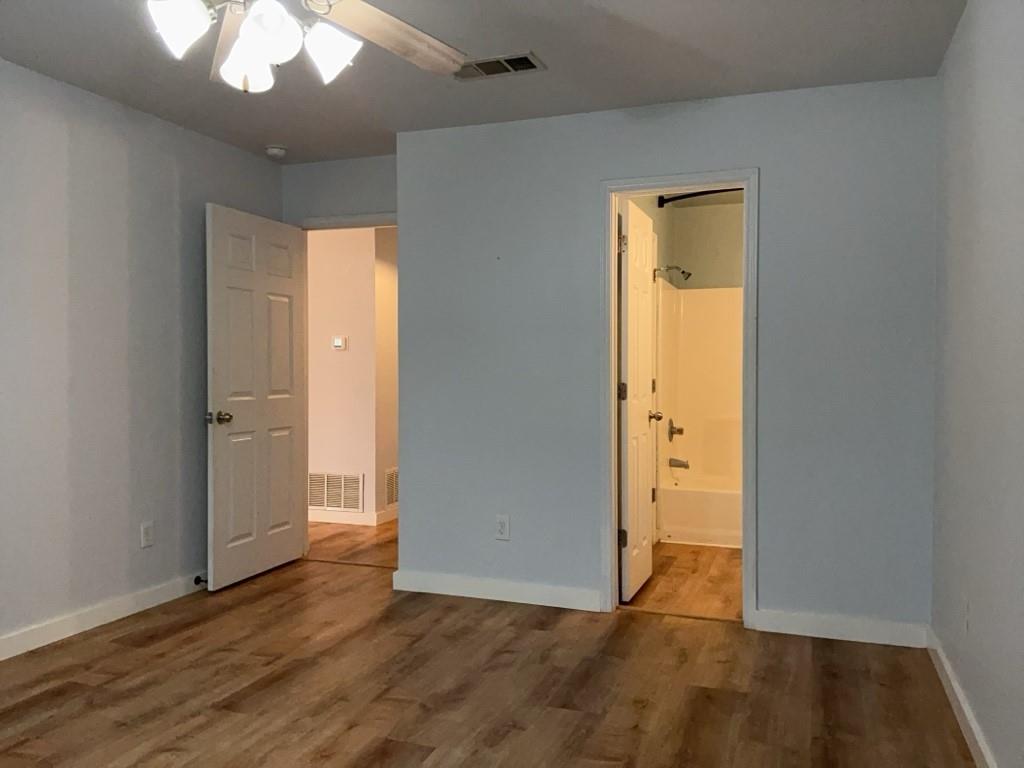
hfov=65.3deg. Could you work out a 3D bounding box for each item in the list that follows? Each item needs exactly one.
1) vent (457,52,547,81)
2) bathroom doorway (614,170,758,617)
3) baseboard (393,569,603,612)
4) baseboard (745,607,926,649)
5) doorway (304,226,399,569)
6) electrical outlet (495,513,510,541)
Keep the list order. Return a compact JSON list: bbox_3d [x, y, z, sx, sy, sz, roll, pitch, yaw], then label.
[{"bbox_3d":[-0.079,-1.304,3.307,0.401,0.022,0.205,1,1,21],"label":"vent"},{"bbox_3d":[0.808,0.093,3.819,0.640,2.056,0.135,1,1,21],"label":"bathroom doorway"},{"bbox_3d":[-0.099,1.061,4.112,1.159,0.105,0.020,1,1,21],"label":"baseboard"},{"bbox_3d":[1.432,1.075,3.537,0.737,0.107,0.020,1,1,21],"label":"baseboard"},{"bbox_3d":[-0.898,0.081,4.821,0.780,2.036,0.130,1,1,21],"label":"doorway"},{"bbox_3d":[-0.048,0.740,4.094,0.080,0.128,0.016,1,1,21],"label":"electrical outlet"}]

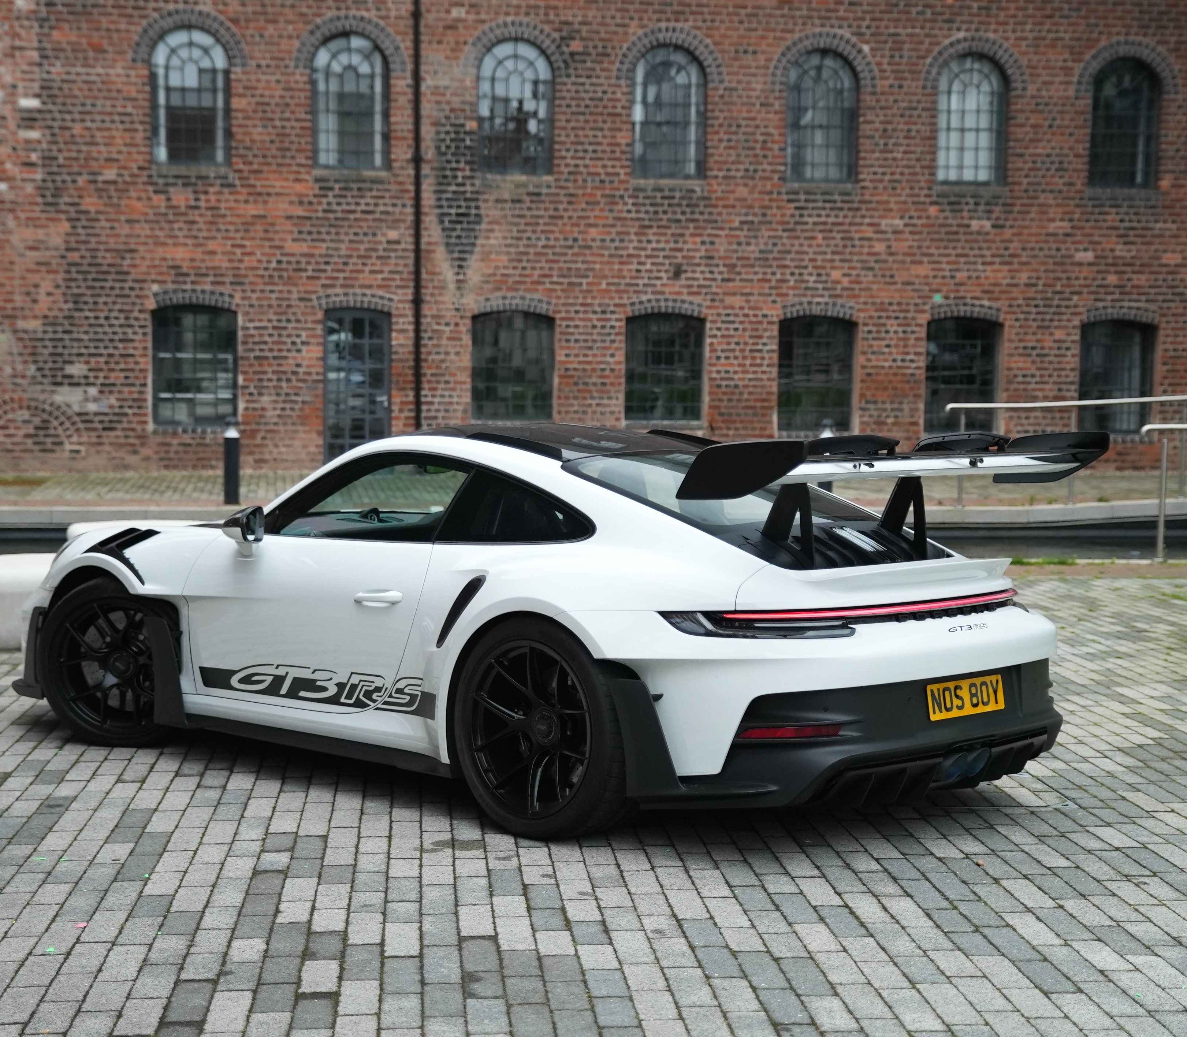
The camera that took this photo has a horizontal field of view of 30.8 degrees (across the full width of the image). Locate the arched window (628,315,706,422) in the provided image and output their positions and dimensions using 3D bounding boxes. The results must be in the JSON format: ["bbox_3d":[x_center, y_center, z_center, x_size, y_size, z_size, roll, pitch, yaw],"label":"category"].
[{"bbox_3d":[0.921,-1.942,27.752,0.999,1.355,0.150,0,6,-5],"label":"arched window"}]

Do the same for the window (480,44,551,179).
[{"bbox_3d":[-0.987,-5.188,27.219,0.938,1.689,0.150,0,6,-5],"label":"window"}]

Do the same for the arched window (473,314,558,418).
[{"bbox_3d":[-1.053,-2.011,28.393,1.079,1.431,0.150,0,4,-7],"label":"arched window"}]

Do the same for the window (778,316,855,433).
[{"bbox_3d":[2.982,-1.932,28.880,1.033,1.553,0.150,0,4,-7],"label":"window"}]

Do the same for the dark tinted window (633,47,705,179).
[{"bbox_3d":[0.987,-5.331,28.393,0.943,1.726,0.150,0,4,-7],"label":"dark tinted window"}]

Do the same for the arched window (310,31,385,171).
[{"bbox_3d":[-3.062,-5.219,27.026,0.932,1.692,0.150,0,6,-5],"label":"arched window"}]

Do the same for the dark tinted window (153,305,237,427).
[{"bbox_3d":[-5.151,-1.973,27.907,1.065,1.570,0.150,0,4,-7],"label":"dark tinted window"}]

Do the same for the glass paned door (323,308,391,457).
[{"bbox_3d":[-3.077,-1.684,28.175,0.857,2.124,0.150,0,4,-7],"label":"glass paned door"}]

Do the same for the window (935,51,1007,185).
[{"bbox_3d":[4.854,-5.127,27.760,0.878,1.646,0.150,0,6,-5],"label":"window"}]

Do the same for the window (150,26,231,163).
[{"bbox_3d":[-5.018,-5.245,26.845,0.951,1.680,0.150,0,6,-5],"label":"window"}]

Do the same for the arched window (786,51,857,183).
[{"bbox_3d":[3.029,-5.332,28.637,0.942,1.733,0.150,0,4,-7],"label":"arched window"}]

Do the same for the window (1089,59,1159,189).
[{"bbox_3d":[6.874,-5.114,27.946,0.900,1.657,0.150,0,6,-5],"label":"window"}]

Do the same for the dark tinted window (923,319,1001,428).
[{"bbox_3d":[4.797,-1.873,28.114,0.957,1.467,0.150,0,6,-5],"label":"dark tinted window"}]

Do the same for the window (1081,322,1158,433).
[{"bbox_3d":[6.882,-1.870,28.305,0.995,1.446,0.150,0,6,-5],"label":"window"}]

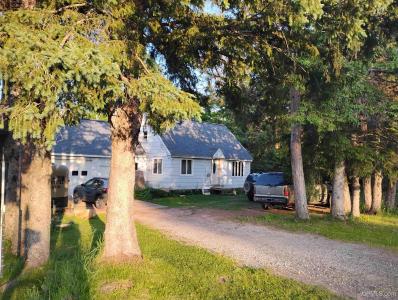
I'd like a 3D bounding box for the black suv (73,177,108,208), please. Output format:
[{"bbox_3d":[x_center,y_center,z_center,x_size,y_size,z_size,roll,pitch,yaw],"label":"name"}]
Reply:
[{"bbox_3d":[-5.662,2.434,18.960,4.500,1.660,1.850,-4,-7,44],"label":"black suv"}]

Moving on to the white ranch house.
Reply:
[{"bbox_3d":[-4.709,0.495,29.767,16.770,7.000,10.300,4,-6,-38],"label":"white ranch house"}]

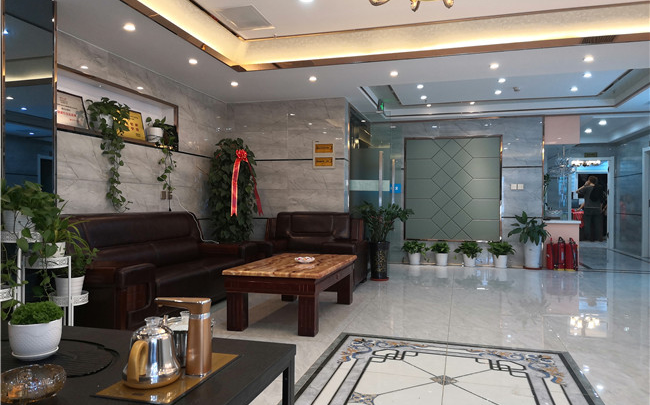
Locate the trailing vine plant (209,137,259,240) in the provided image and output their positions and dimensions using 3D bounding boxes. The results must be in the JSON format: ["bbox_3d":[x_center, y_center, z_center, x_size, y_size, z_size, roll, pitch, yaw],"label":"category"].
[{"bbox_3d":[-1.125,0.105,5.970,0.570,1.820,0.570,0,0,15],"label":"trailing vine plant"}]

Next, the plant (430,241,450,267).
[{"bbox_3d":[1.946,0.858,8.145,0.340,0.400,0.330,0,0,16],"label":"plant"}]

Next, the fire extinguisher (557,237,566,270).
[{"bbox_3d":[3.737,0.805,7.700,0.155,0.520,0.160,0,0,16],"label":"fire extinguisher"}]

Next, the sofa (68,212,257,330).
[{"bbox_3d":[-1.560,0.578,4.707,0.900,0.930,2.360,0,0,16],"label":"sofa"}]

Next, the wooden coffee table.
[{"bbox_3d":[-0.237,0.781,4.412,0.795,0.472,1.390,0,0,15],"label":"wooden coffee table"}]

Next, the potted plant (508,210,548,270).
[{"bbox_3d":[3.239,0.608,7.755,0.600,0.910,0.560,0,0,16],"label":"potted plant"}]

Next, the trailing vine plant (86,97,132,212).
[{"bbox_3d":[-1.914,-0.426,4.328,0.340,1.000,0.410,0,0,15],"label":"trailing vine plant"}]

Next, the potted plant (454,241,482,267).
[{"bbox_3d":[2.322,0.825,7.880,0.420,0.410,0.400,0,0,15],"label":"potted plant"}]

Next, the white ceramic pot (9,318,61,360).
[{"bbox_3d":[-0.824,0.380,1.390,0.134,0.097,0.134,0,0,0],"label":"white ceramic pot"}]

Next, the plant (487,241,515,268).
[{"bbox_3d":[2.789,0.824,7.720,0.420,0.415,0.400,0,0,15],"label":"plant"}]

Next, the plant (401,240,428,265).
[{"bbox_3d":[1.497,0.847,8.249,0.450,0.420,0.400,0,0,16],"label":"plant"}]

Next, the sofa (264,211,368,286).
[{"bbox_3d":[-0.227,0.589,6.185,1.400,0.920,0.860,0,0,16],"label":"sofa"}]

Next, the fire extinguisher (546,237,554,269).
[{"bbox_3d":[3.597,0.814,7.739,0.145,0.500,0.155,0,0,16],"label":"fire extinguisher"}]

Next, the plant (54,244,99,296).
[{"bbox_3d":[-1.416,0.396,2.780,0.235,0.325,0.235,0,0,15],"label":"plant"}]

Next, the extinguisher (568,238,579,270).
[{"bbox_3d":[3.768,0.785,7.430,0.150,0.505,0.150,0,0,15],"label":"extinguisher"}]

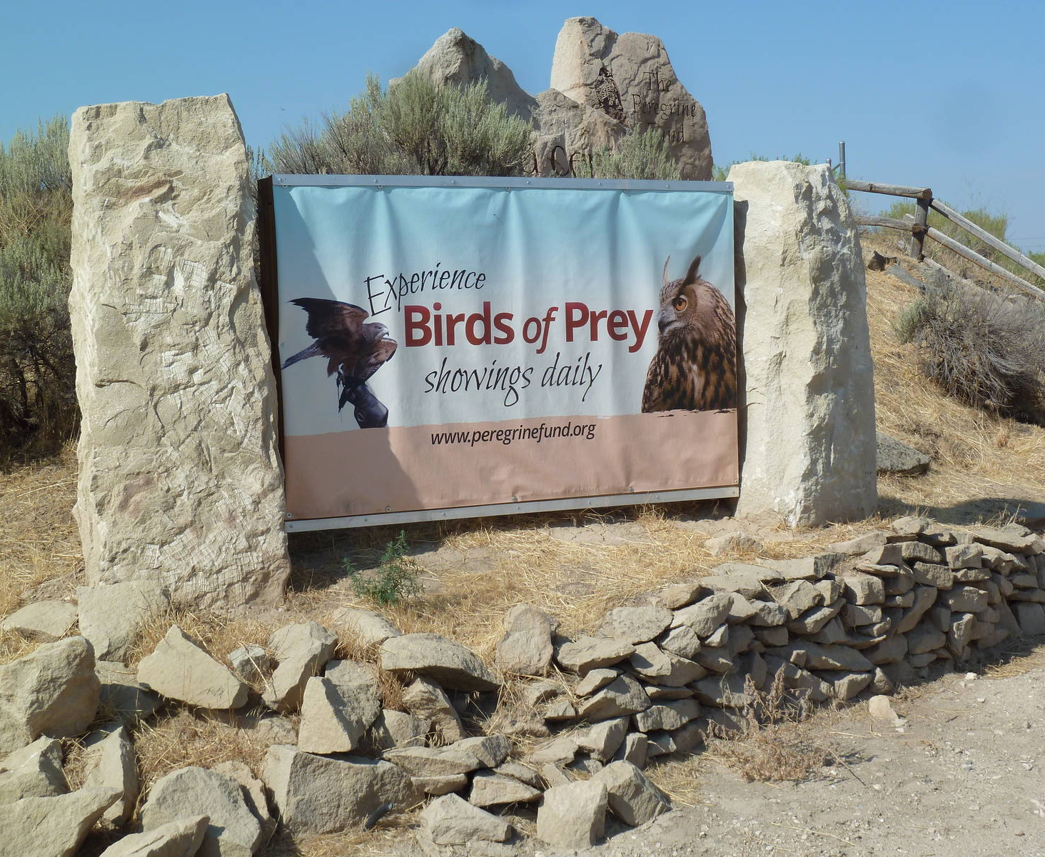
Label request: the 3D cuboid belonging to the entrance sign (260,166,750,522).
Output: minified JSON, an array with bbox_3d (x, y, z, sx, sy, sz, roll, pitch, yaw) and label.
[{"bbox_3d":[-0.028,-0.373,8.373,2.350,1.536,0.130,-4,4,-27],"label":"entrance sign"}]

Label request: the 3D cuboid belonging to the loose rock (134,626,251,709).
[{"bbox_3d":[-1.155,0.837,6.350,0.370,0.240,0.270,-3,4,-15],"label":"loose rock"}]

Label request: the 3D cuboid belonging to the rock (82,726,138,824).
[{"bbox_3d":[-1.308,1.093,5.750,0.180,0.270,0.230,-2,4,-10],"label":"rock"}]

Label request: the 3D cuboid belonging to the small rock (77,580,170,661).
[{"bbox_3d":[-1.562,0.752,7.100,0.360,0.290,0.240,-2,4,-15],"label":"small rock"}]

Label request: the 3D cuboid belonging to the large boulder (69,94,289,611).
[{"bbox_3d":[-1.409,-0.298,7.310,0.730,1.980,0.430,-4,4,-27],"label":"large boulder"}]

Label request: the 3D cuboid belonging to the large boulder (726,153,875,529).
[{"bbox_3d":[1.382,-0.436,9.102,0.460,1.780,0.580,-4,4,-27],"label":"large boulder"}]

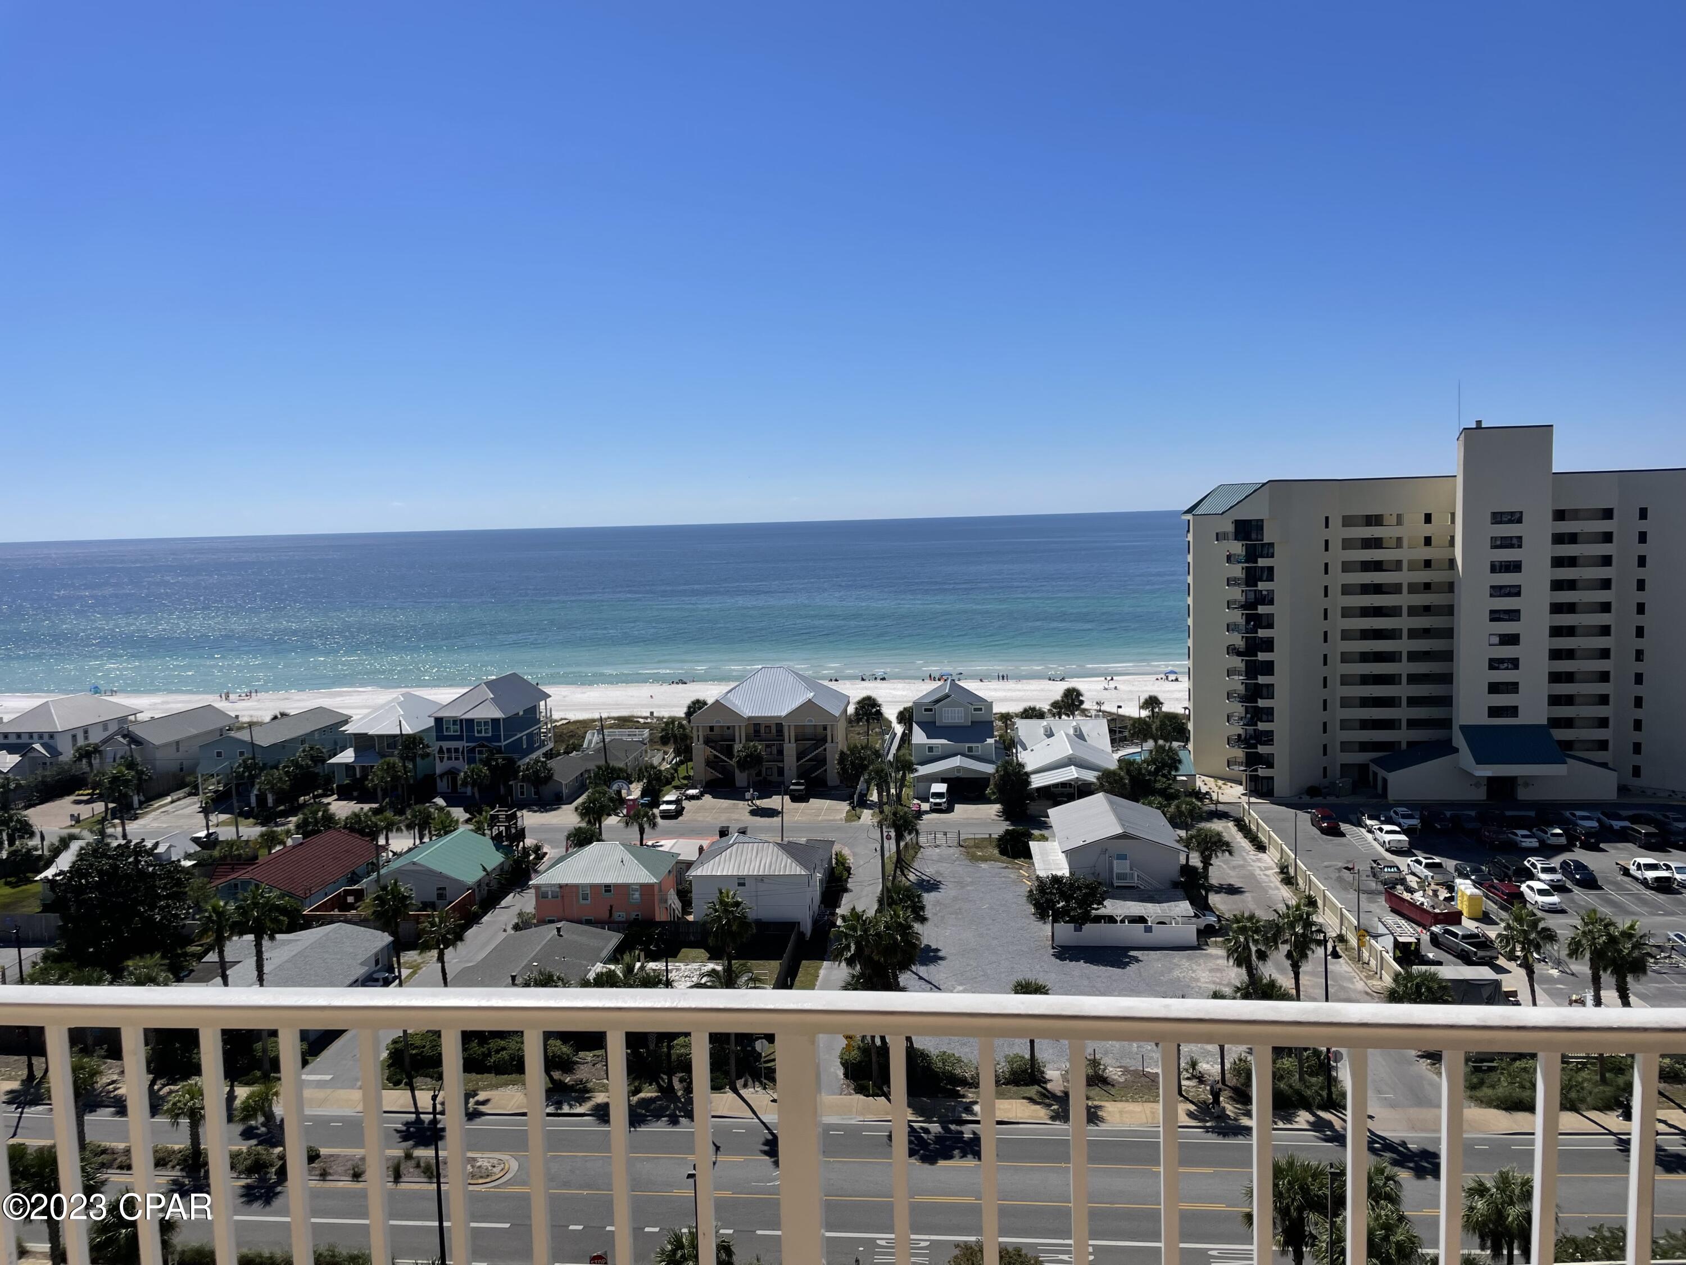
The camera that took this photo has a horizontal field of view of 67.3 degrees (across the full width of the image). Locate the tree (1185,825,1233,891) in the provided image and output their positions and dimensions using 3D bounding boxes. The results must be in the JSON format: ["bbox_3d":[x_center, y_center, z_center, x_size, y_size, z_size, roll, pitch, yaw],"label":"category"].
[{"bbox_3d":[33.021,20.147,114.407,4.300,5.406,4.300,-1,5,0],"label":"tree"}]

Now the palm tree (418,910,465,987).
[{"bbox_3d":[-25.754,23.358,82.416,3.200,10.800,3.200,-1,5,6],"label":"palm tree"}]

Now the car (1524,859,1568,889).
[{"bbox_3d":[62.613,21.283,113.060,1.900,1.720,4.750,-1,5,6],"label":"car"}]

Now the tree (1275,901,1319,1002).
[{"bbox_3d":[26.270,20.967,73.132,2.700,11.540,2.700,-1,5,6],"label":"tree"}]

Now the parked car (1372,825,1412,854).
[{"bbox_3d":[56.733,21.092,131.516,2.050,1.950,5.800,-1,5,9],"label":"parked car"}]

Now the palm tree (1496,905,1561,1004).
[{"bbox_3d":[39.252,20.923,72.532,3.680,11.050,3.680,-1,5,6],"label":"palm tree"}]

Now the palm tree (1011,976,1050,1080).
[{"bbox_3d":[11.172,23.712,75.377,2.430,6.450,2.430,-1,5,6],"label":"palm tree"}]

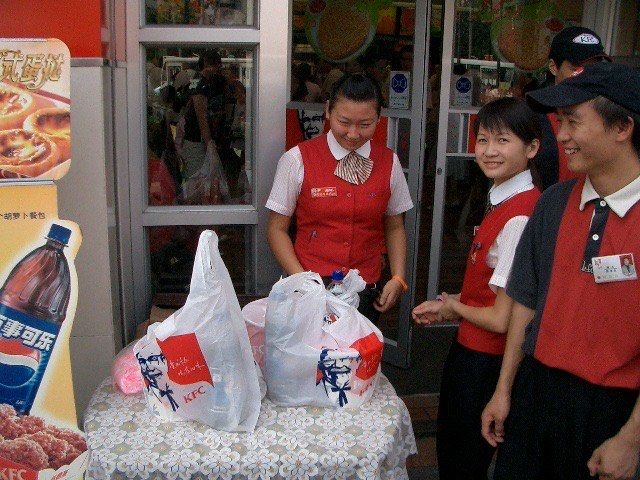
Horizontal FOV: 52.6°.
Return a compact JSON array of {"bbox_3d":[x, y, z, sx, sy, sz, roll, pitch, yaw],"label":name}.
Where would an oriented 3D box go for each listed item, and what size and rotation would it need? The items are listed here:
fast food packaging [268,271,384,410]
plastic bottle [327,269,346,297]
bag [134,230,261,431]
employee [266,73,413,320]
[{"bbox_3d":[0.010,0.231,1.695,0.310,0.315,0.260,-5,14,-27],"label":"fast food packaging"},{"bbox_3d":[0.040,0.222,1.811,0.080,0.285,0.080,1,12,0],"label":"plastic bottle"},{"bbox_3d":[-0.289,0.192,1.555,0.285,0.440,0.230,5,13,18],"label":"bag"},{"bbox_3d":[0.060,0.253,2.227,0.480,1.605,0.330,1,13,-3],"label":"employee"}]

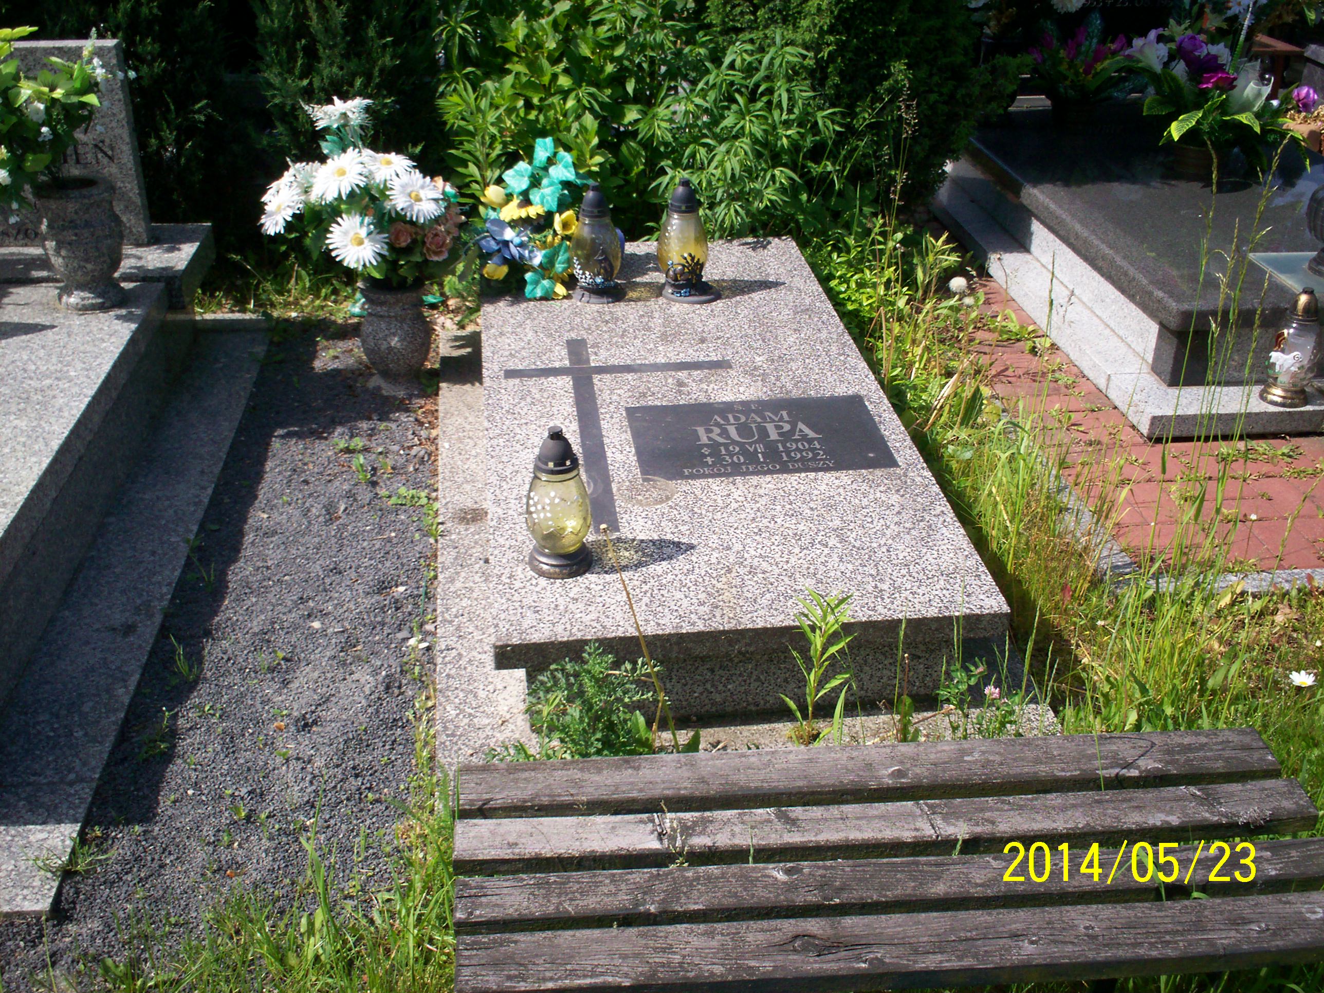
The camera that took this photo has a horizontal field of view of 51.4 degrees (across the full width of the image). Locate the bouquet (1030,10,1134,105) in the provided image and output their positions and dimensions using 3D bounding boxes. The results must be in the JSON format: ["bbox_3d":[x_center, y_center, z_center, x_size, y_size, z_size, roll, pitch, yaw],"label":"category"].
[{"bbox_3d":[1.540,-1.562,4.970,0.360,0.330,0.320,-3,30,-7],"label":"bouquet"}]

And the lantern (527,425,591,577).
[{"bbox_3d":[-0.167,0.003,2.217,0.109,0.252,0.109,-3,30,-7],"label":"lantern"}]

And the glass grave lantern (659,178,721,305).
[{"bbox_3d":[0.065,-0.594,3.168,0.140,0.275,0.128,1,30,1],"label":"glass grave lantern"}]

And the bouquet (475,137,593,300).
[{"bbox_3d":[-0.299,-0.668,3.224,0.300,0.340,0.250,-3,30,-7],"label":"bouquet"}]

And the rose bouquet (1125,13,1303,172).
[{"bbox_3d":[1.777,-1.244,4.339,0.500,0.400,0.420,-3,30,-7],"label":"rose bouquet"}]

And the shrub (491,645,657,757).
[{"bbox_3d":[-0.138,0.325,2.145,0.240,0.210,0.190,-3,30,-7],"label":"shrub"}]

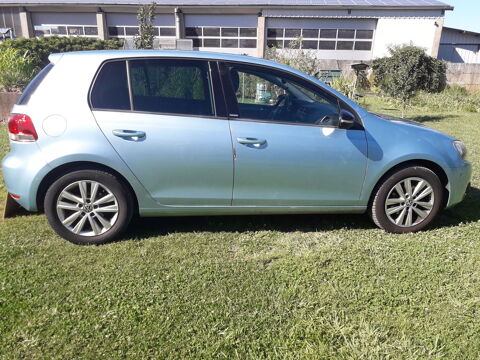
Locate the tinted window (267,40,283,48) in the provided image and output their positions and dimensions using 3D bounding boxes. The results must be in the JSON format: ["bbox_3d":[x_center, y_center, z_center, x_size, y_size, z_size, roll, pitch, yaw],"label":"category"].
[{"bbox_3d":[2.055,-8.071,22.300,0.970,0.470,0.050,2,16,3],"label":"tinted window"}]

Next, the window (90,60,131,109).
[{"bbox_3d":[-0.933,-0.687,2.699,0.290,0.360,0.035,-1,-3,-7],"label":"window"}]

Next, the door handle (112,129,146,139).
[{"bbox_3d":[-0.787,-0.331,2.665,0.230,0.060,0.050,-1,16,-7],"label":"door handle"}]

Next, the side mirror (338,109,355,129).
[{"bbox_3d":[0.796,-0.456,2.791,0.105,0.145,0.200,-1,16,-7],"label":"side mirror"}]

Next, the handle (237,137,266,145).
[{"bbox_3d":[0.086,-0.293,2.787,0.225,0.060,0.050,-1,16,-7],"label":"handle"}]

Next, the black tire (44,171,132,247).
[{"bbox_3d":[-1.155,0.190,2.905,0.630,0.630,0.205,-1,16,-7],"label":"black tire"}]

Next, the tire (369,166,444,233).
[{"bbox_3d":[1.401,0.160,3.206,0.630,0.630,0.205,-2,17,-10],"label":"tire"}]

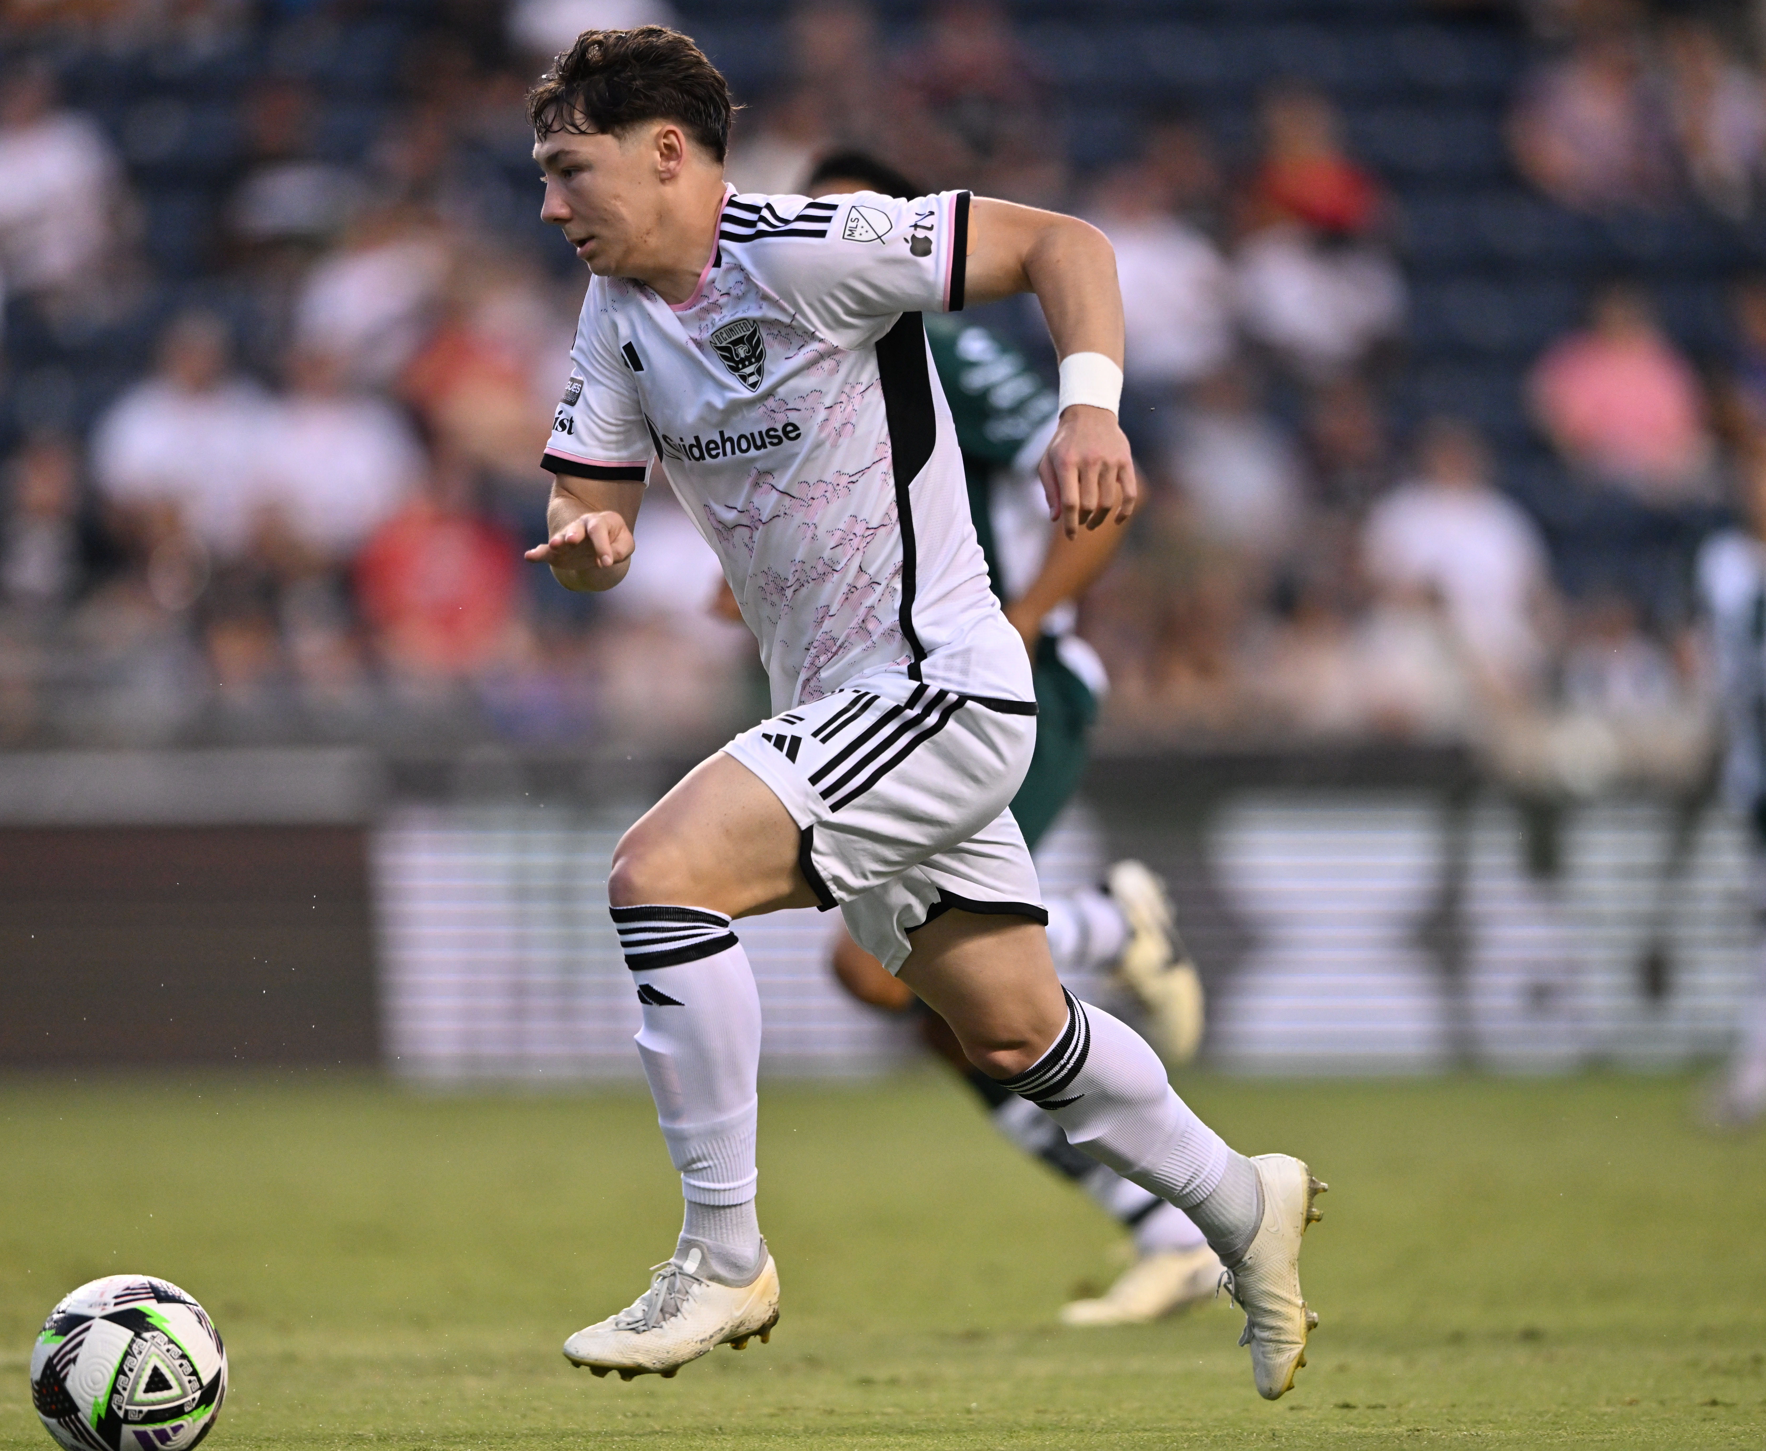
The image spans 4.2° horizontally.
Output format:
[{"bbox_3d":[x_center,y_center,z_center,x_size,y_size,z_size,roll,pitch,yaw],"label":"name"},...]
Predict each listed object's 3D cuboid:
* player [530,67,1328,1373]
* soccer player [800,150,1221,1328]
[{"bbox_3d":[0.045,-0.015,27.200,0.980,1.540,0.680,0,0,-28],"label":"player"},{"bbox_3d":[0.130,0.017,32.800,0.760,1.600,0.620,0,0,-22],"label":"soccer player"}]

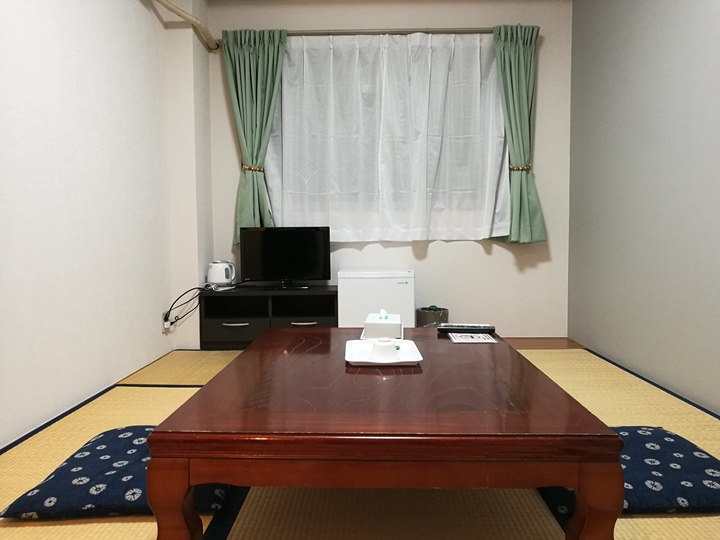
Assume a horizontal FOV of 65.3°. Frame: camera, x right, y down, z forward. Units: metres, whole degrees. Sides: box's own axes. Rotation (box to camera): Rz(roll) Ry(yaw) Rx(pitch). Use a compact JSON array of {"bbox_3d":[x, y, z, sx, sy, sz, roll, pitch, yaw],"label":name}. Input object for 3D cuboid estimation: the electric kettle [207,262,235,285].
[{"bbox_3d":[-0.930,0.032,3.758,0.187,0.178,0.140,-1,3,-9],"label":"electric kettle"}]

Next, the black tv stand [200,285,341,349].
[{"bbox_3d":[-0.560,0.305,3.703,0.863,0.366,0.390,0,3,1],"label":"black tv stand"}]

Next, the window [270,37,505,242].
[{"bbox_3d":[0.162,-0.875,3.754,1.716,1.380,0.070,0,3,1],"label":"window"}]

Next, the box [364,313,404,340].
[{"bbox_3d":[0.086,0.199,2.003,0.122,0.053,0.224,0,3,3],"label":"box"}]

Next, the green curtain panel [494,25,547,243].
[{"bbox_3d":[1.056,-0.884,3.696,0.346,1.417,0.120,0,3,1],"label":"green curtain panel"}]

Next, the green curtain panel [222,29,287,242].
[{"bbox_3d":[-0.700,-0.878,3.741,0.435,1.408,0.120,0,3,1],"label":"green curtain panel"}]

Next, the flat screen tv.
[{"bbox_3d":[-0.484,-0.075,3.645,0.589,0.400,0.170,0,3,1],"label":"flat screen tv"}]

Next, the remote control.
[{"bbox_3d":[0.387,0.216,2.060,0.208,0.025,0.055,0,3,1],"label":"remote control"}]

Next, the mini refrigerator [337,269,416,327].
[{"bbox_3d":[0.109,0.243,3.653,0.469,0.489,0.450,0,3,1],"label":"mini refrigerator"}]

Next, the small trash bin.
[{"bbox_3d":[0.479,0.368,3.697,0.214,0.230,0.214,0,3,1],"label":"small trash bin"}]

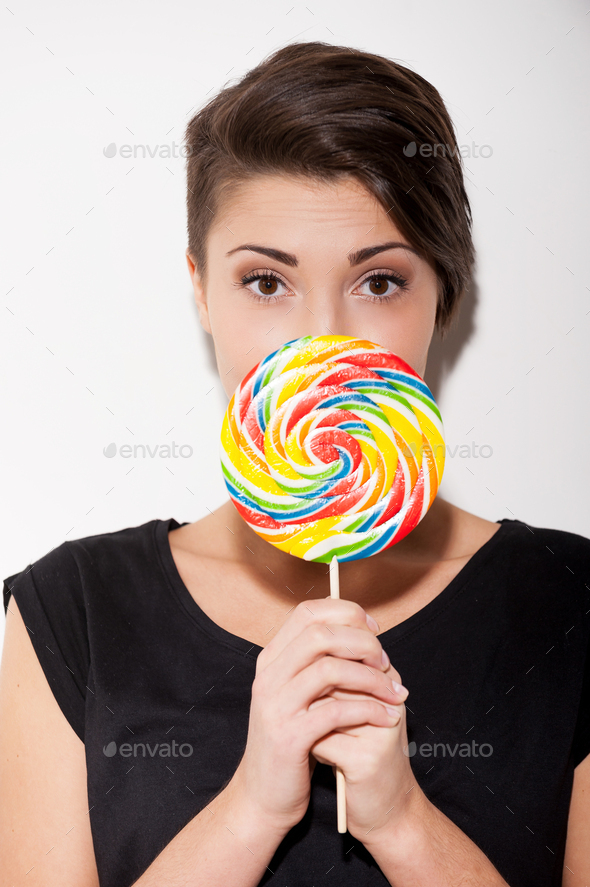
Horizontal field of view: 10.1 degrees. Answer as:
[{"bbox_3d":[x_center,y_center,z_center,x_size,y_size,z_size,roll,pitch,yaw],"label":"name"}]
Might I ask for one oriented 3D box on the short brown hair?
[{"bbox_3d":[0.021,-0.150,1.980,0.173,0.182,0.208,0,0,-4],"label":"short brown hair"}]

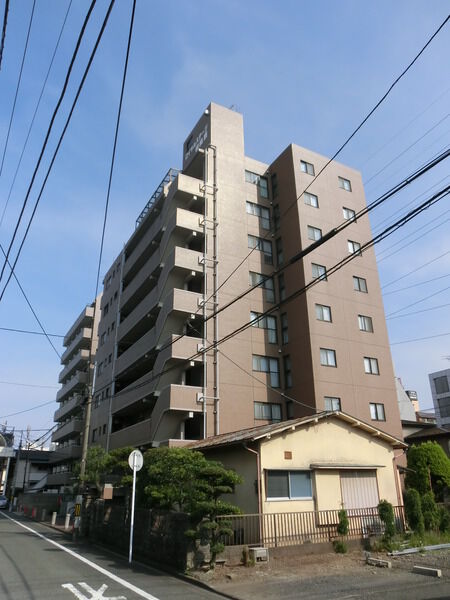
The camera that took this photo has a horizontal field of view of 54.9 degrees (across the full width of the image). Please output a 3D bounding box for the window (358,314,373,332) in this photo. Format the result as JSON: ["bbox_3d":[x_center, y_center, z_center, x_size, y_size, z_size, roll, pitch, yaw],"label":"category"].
[{"bbox_3d":[9.251,1.606,28.487,1.177,1.060,0.140,11,-25,-26],"label":"window"}]

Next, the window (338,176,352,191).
[{"bbox_3d":[9.038,-8.689,32.686,1.196,1.003,0.140,11,-25,-26],"label":"window"}]

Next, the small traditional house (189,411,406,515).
[{"bbox_3d":[2.653,7.242,18.117,7.400,4.250,6.400,11,-25,-27],"label":"small traditional house"}]

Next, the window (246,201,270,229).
[{"bbox_3d":[2.424,-5.952,30.930,1.980,1.880,0.120,11,-25,-27],"label":"window"}]

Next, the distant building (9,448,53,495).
[{"bbox_3d":[-28.339,25.817,64.483,6.500,6.400,7.000,11,-25,-27],"label":"distant building"}]

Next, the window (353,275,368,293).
[{"bbox_3d":[9.274,-1.018,29.585,1.200,1.050,0.120,11,-25,-27],"label":"window"}]

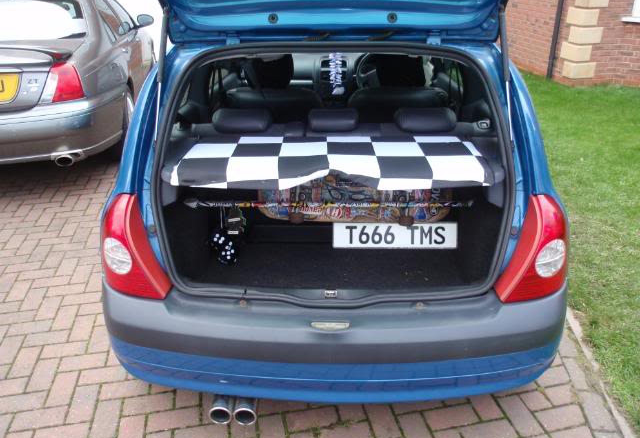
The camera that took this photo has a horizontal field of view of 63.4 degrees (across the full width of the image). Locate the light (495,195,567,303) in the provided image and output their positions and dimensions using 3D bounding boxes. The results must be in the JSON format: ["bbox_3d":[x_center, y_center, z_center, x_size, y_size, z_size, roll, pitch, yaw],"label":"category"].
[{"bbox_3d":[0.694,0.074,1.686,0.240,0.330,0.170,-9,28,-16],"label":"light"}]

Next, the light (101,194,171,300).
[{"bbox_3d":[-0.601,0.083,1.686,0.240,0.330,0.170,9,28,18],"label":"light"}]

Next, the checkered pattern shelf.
[{"bbox_3d":[0.044,-0.232,1.984,1.120,0.060,0.480,0,26,1],"label":"checkered pattern shelf"}]

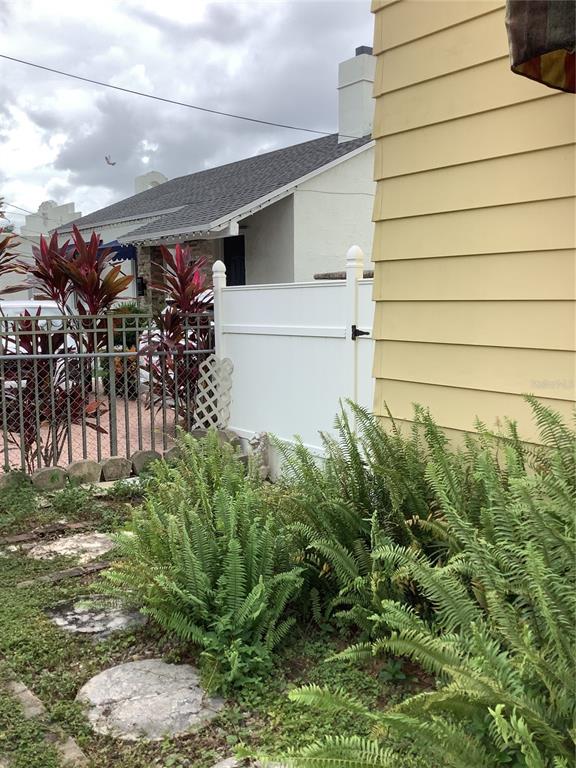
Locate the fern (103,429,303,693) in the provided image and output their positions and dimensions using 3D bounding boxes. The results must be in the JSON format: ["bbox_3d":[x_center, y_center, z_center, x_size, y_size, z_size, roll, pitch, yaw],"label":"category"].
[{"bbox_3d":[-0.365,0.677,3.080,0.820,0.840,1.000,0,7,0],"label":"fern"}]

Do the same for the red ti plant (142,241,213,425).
[{"bbox_3d":[-1.063,-0.371,6.803,0.760,1.950,0.760,0,7,0],"label":"red ti plant"}]

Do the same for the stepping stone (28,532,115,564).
[{"bbox_3d":[-1.274,0.996,4.123,0.550,0.050,0.540,0,7,0],"label":"stepping stone"}]

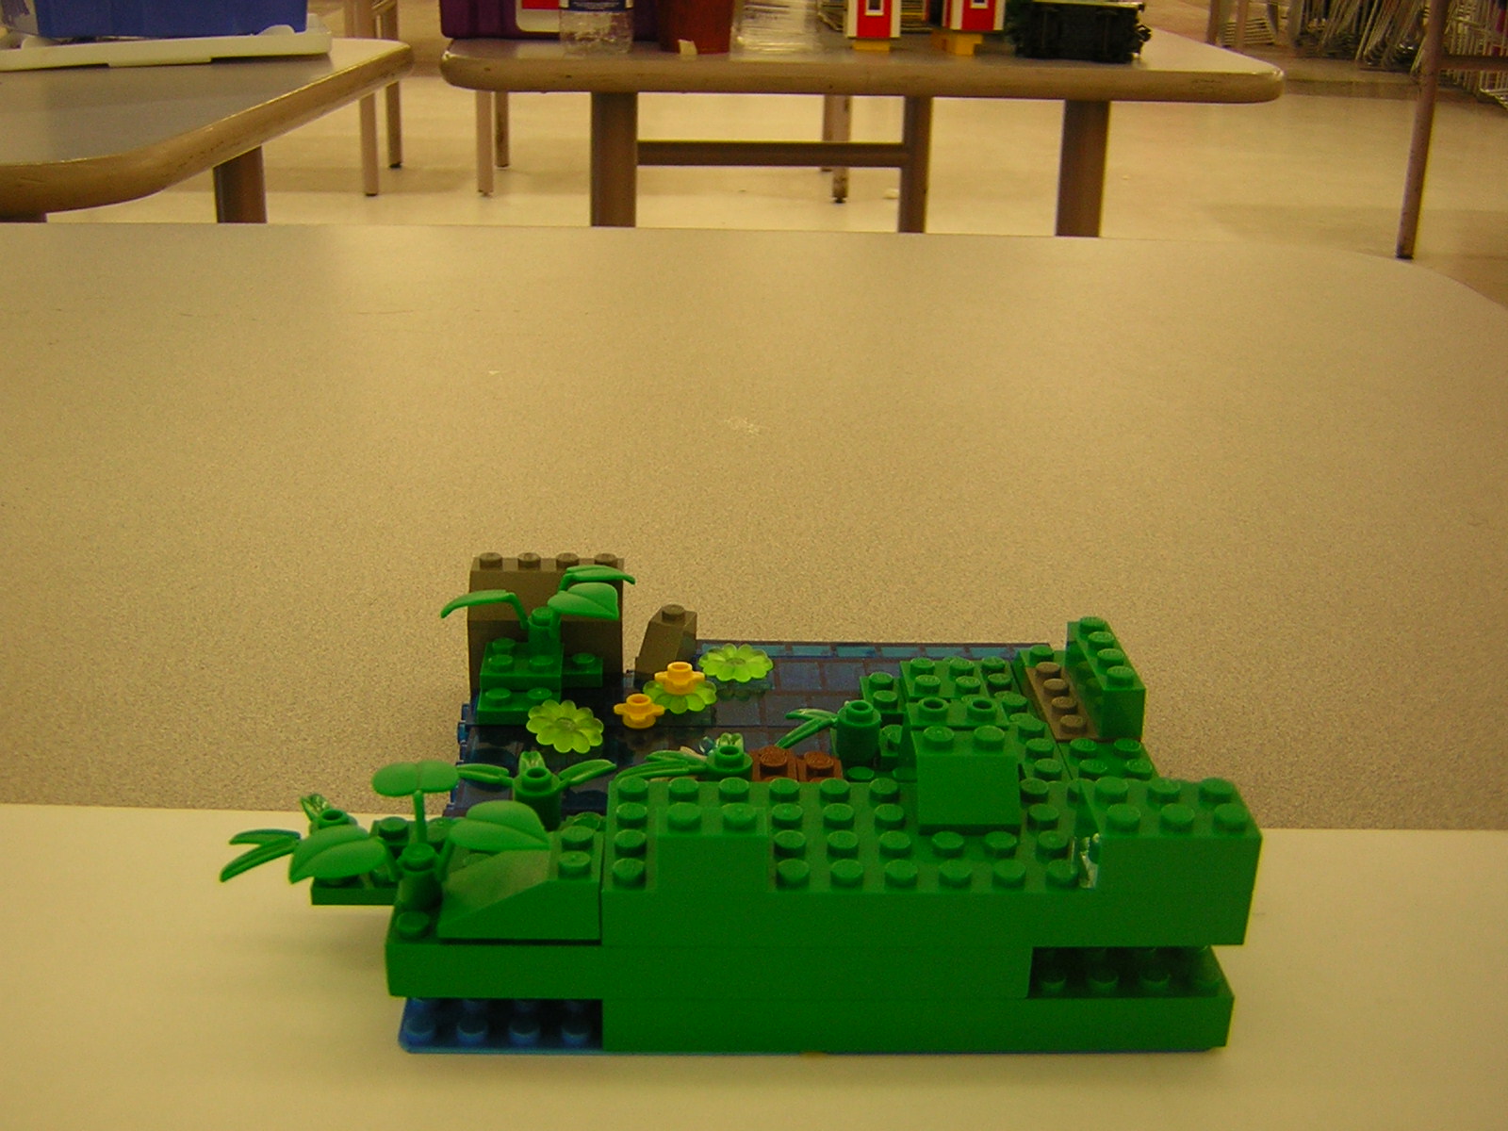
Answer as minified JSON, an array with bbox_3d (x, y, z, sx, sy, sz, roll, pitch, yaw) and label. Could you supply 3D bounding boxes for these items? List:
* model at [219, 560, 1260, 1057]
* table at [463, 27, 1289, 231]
[{"bbox_3d":[-0.007,0.030,0.315,0.157,0.044,0.128,1,23,-3],"label":"model"},{"bbox_3d":[0.031,-0.311,2.167,0.762,0.740,1.220,-1,23,-7],"label":"table"}]

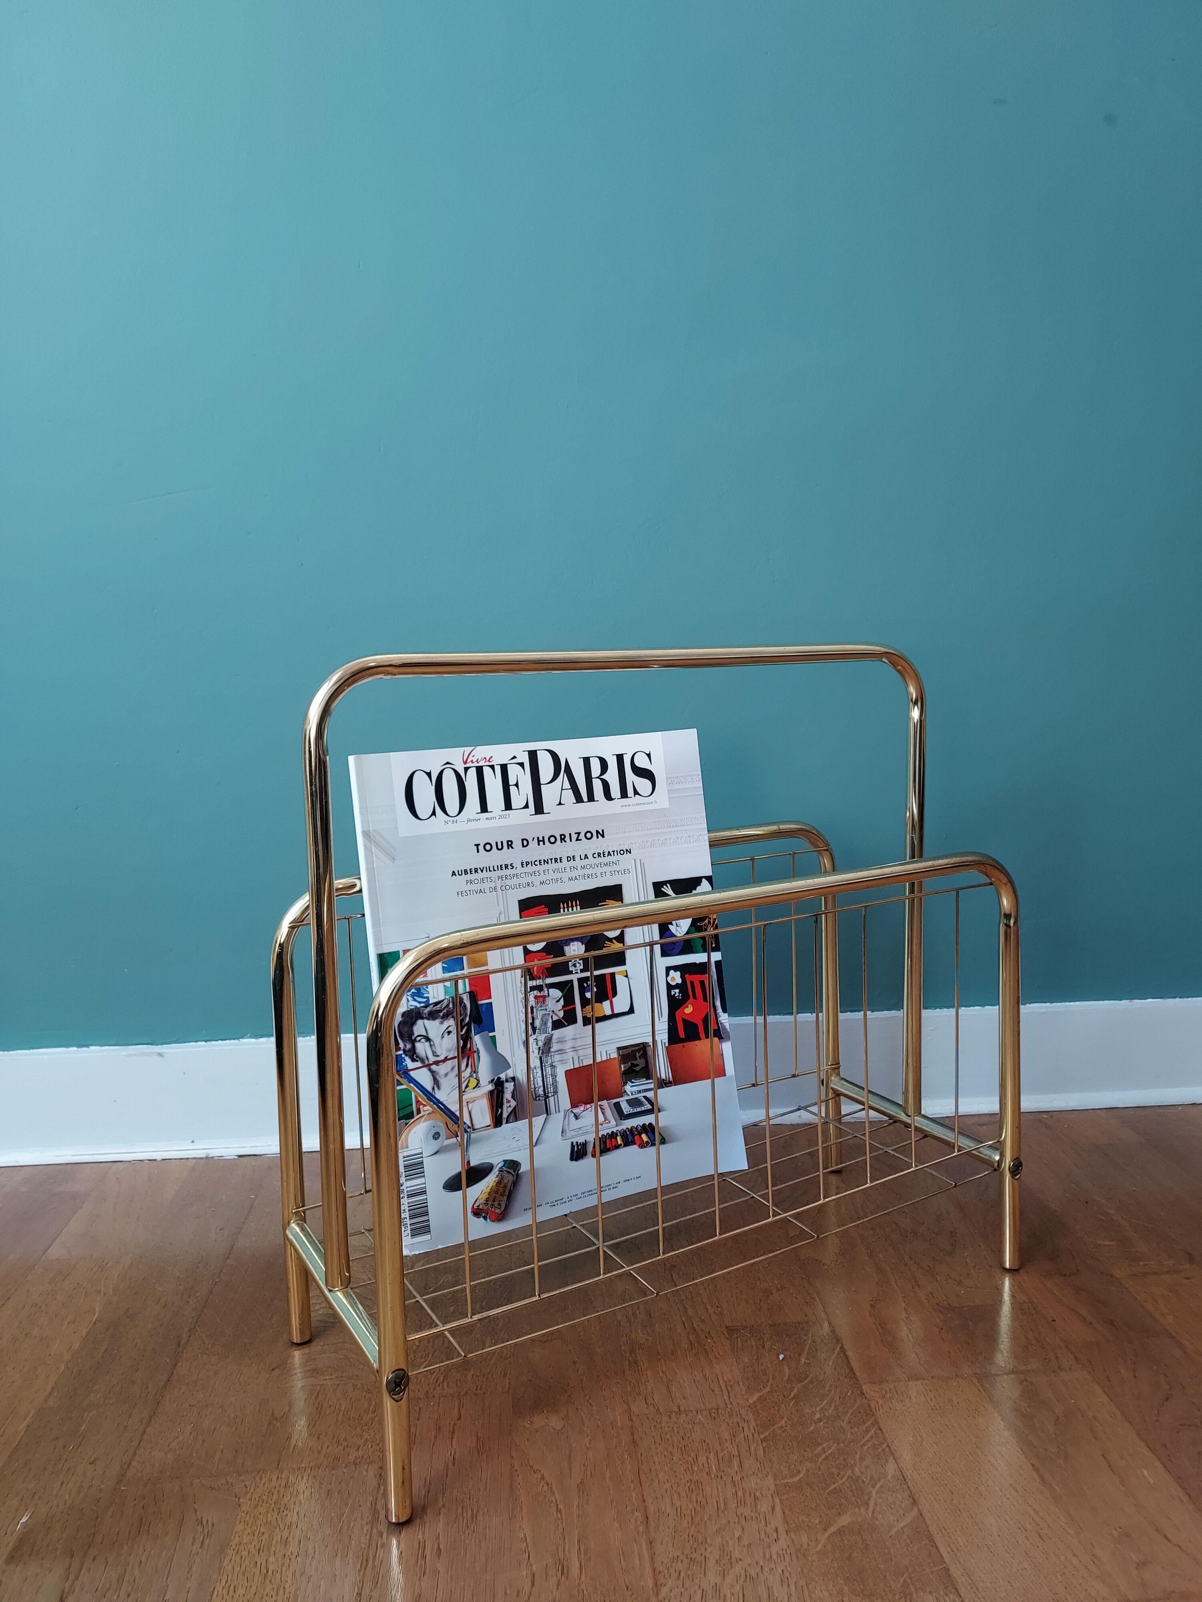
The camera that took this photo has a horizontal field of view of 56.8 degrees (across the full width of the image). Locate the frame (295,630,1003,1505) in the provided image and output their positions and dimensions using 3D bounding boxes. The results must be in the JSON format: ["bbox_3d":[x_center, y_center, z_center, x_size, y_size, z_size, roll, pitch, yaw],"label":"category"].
[{"bbox_3d":[0.038,0.111,0.668,0.424,0.402,0.185,-5,8,-30],"label":"frame"}]

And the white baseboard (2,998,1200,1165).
[{"bbox_3d":[0.012,0.237,0.944,1.016,0.090,0.020,-2,7,-3],"label":"white baseboard"}]

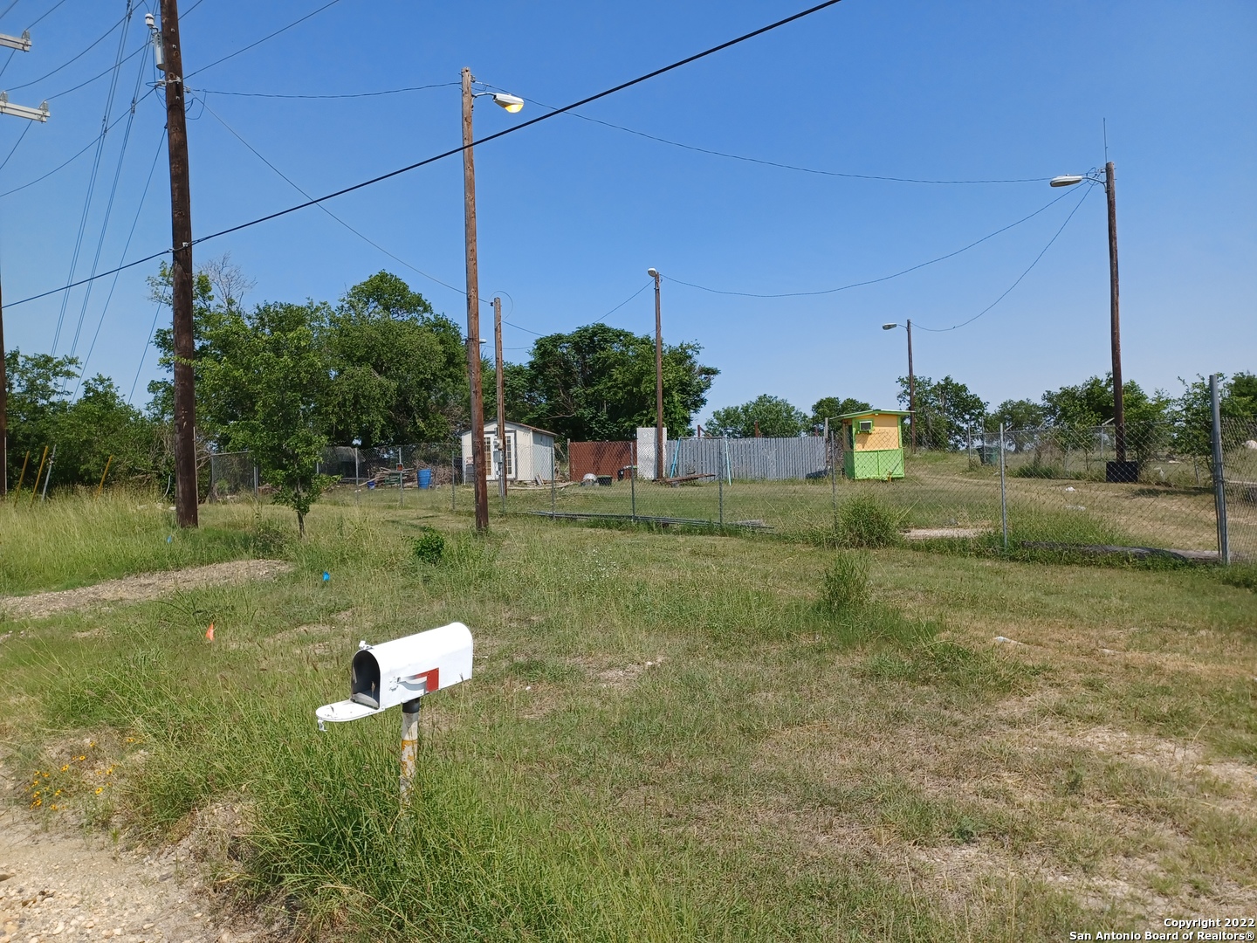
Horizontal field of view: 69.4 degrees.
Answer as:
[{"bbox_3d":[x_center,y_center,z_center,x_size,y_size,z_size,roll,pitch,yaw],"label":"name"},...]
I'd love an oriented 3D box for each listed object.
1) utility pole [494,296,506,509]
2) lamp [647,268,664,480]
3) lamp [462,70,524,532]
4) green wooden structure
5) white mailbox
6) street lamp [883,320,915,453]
[{"bbox_3d":[-4.214,-2.474,30.040,0.280,6.610,0.280,-2,-1,30],"label":"utility pole"},{"bbox_3d":[1.159,-4.320,39.976,0.330,9.380,1.410,-2,-1,13],"label":"lamp"},{"bbox_3d":[-2.802,-3.730,19.965,1.450,10.050,0.330,-1,-1,-30],"label":"lamp"},{"bbox_3d":[9.528,-0.993,35.300,2.550,2.620,2.200,-2,-1,3],"label":"green wooden structure"},{"bbox_3d":[-0.902,0.759,3.514,0.180,0.230,0.683,5,5,34],"label":"white mailbox"},{"bbox_3d":[14.712,-4.545,49.106,1.470,7.170,0.330,-2,-1,6],"label":"street lamp"}]

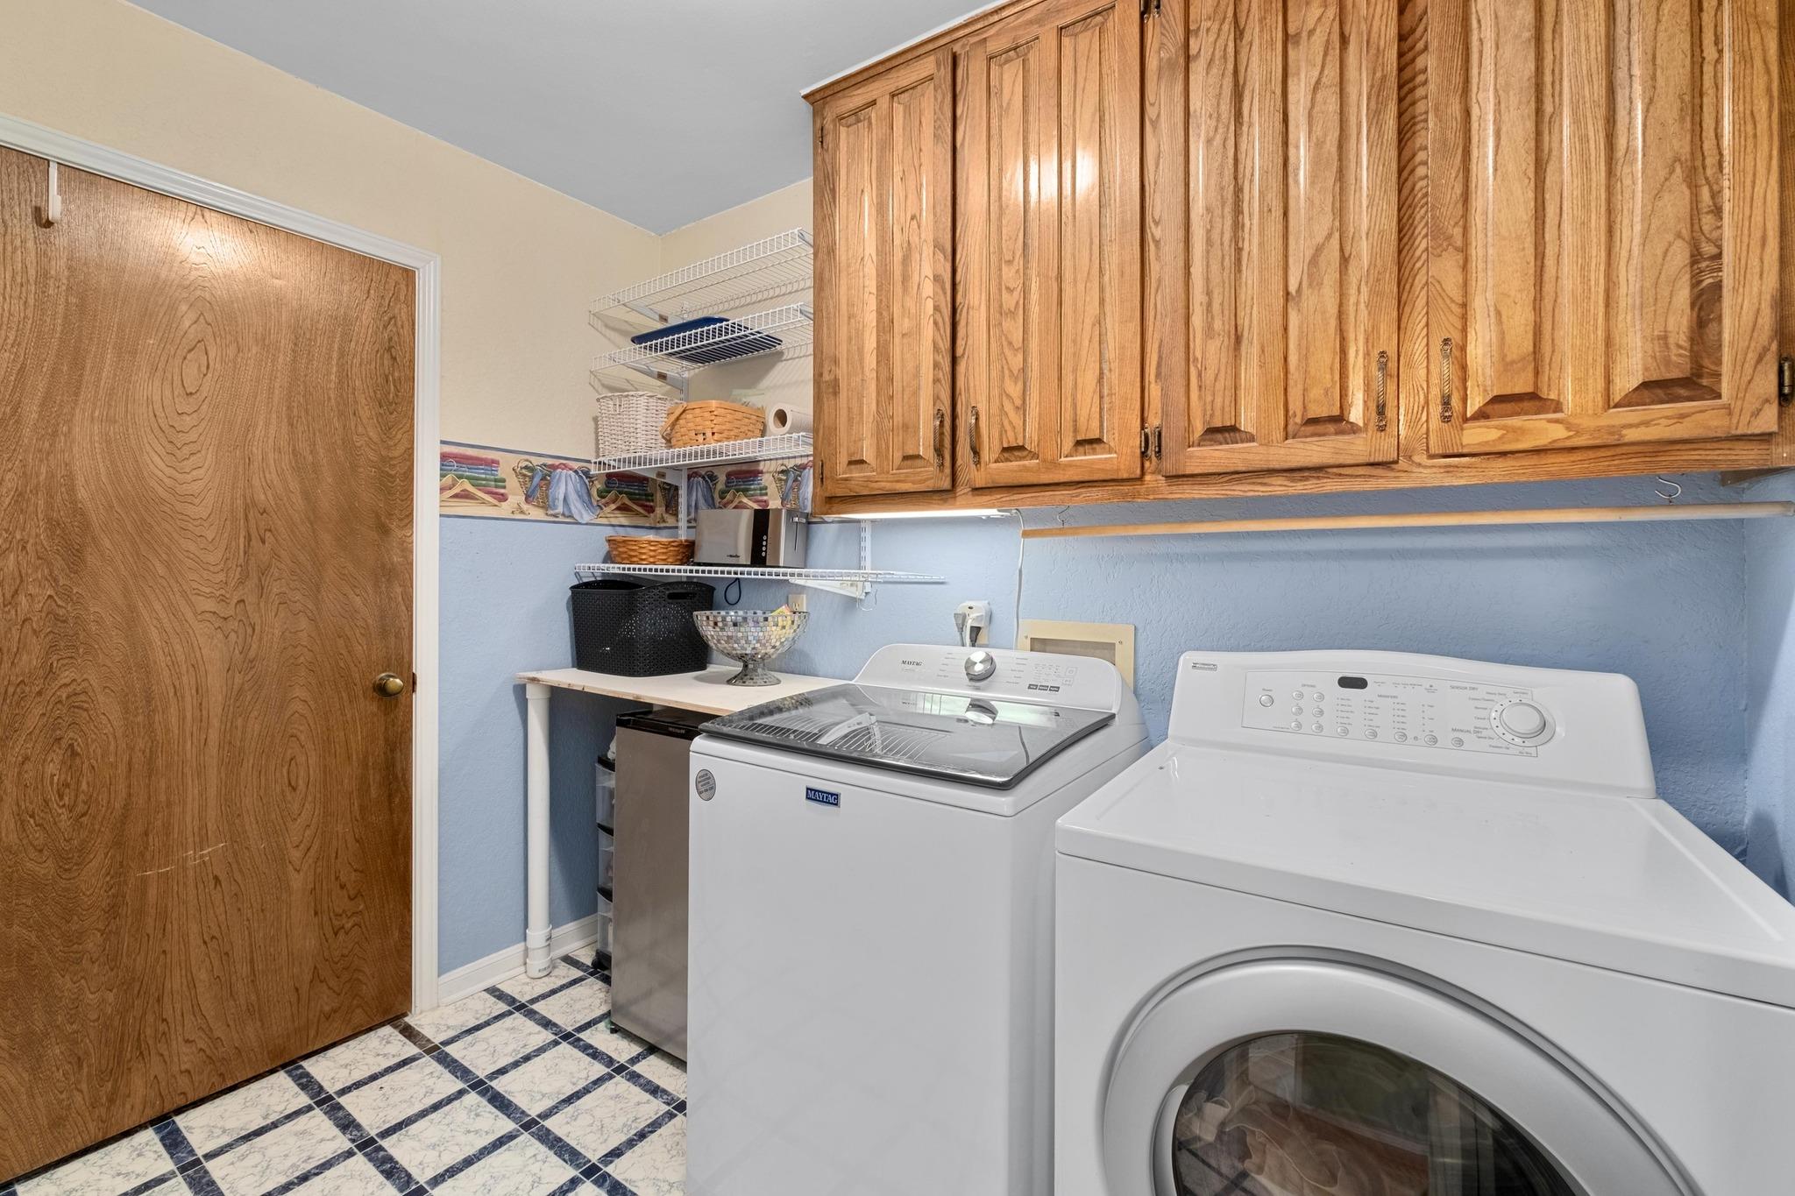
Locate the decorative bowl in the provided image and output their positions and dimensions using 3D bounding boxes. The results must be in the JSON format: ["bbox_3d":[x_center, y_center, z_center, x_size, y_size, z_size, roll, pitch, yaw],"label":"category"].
[{"bbox_3d":[-0.406,0.139,2.115,0.328,0.198,0.328,0,1,0],"label":"decorative bowl"}]

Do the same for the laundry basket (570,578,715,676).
[{"bbox_3d":[-0.810,0.086,2.392,0.389,0.286,0.265,1,2,34],"label":"laundry basket"}]

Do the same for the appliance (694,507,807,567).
[{"bbox_3d":[-0.414,-0.155,2.143,0.298,0.182,0.141,1,1,26],"label":"appliance"}]

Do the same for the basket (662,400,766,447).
[{"bbox_3d":[-0.561,-0.490,2.283,0.237,0.169,0.212,1,2,34],"label":"basket"}]

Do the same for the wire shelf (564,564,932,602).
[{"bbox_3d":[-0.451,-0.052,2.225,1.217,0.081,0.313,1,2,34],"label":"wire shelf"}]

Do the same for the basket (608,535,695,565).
[{"bbox_3d":[-0.808,-0.143,2.460,0.283,0.106,0.273,1,2,34],"label":"basket"}]

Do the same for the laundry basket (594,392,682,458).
[{"bbox_3d":[-0.799,-0.523,2.453,0.242,0.227,0.247,1,1,29],"label":"laundry basket"}]

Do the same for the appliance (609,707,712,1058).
[{"bbox_3d":[-0.416,0.733,2.057,0.485,0.843,0.495,1,2,34],"label":"appliance"}]

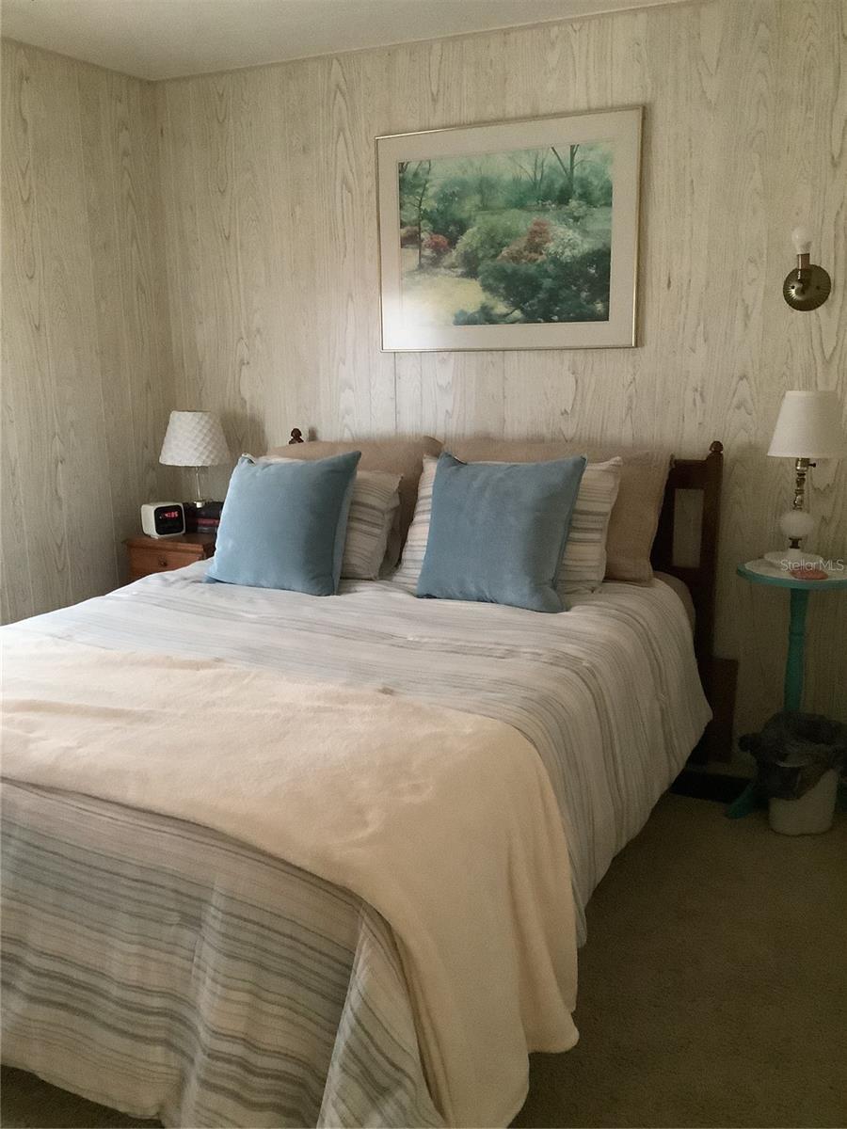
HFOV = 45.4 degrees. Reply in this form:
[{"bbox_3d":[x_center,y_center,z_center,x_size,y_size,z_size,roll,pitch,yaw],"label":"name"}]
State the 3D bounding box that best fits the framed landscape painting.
[{"bbox_3d":[0.252,-1.037,3.229,0.886,0.689,0.030,5,15,25],"label":"framed landscape painting"}]

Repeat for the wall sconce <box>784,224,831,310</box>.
[{"bbox_3d":[1.068,-0.822,2.824,0.127,0.222,0.135,5,15,25],"label":"wall sconce"}]

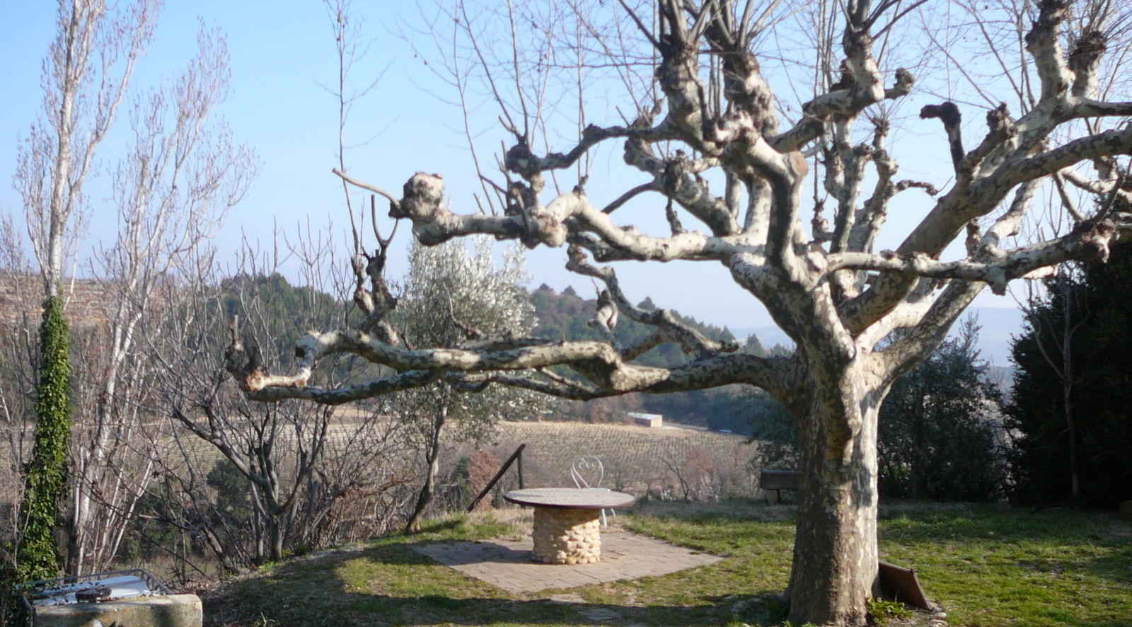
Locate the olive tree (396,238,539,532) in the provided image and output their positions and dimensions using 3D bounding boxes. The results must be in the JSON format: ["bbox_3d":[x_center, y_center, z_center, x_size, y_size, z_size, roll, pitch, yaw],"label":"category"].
[{"bbox_3d":[-1.286,0.934,15.200,2.000,3.950,2.000,0,-2,0],"label":"olive tree"}]

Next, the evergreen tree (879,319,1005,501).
[{"bbox_3d":[6.275,1.635,19.500,2.400,3.150,2.300,0,-2,0],"label":"evergreen tree"}]

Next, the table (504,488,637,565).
[{"bbox_3d":[0.036,2.492,13.300,1.540,0.730,1.540,0,-2,0],"label":"table"}]

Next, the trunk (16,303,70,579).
[{"bbox_3d":[-6.490,1.651,14.200,0.650,3.800,0.620,0,-2,0],"label":"trunk"}]

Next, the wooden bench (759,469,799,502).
[{"bbox_3d":[4.079,2.930,19.300,1.500,0.580,0.500,0,-2,6],"label":"wooden bench"}]

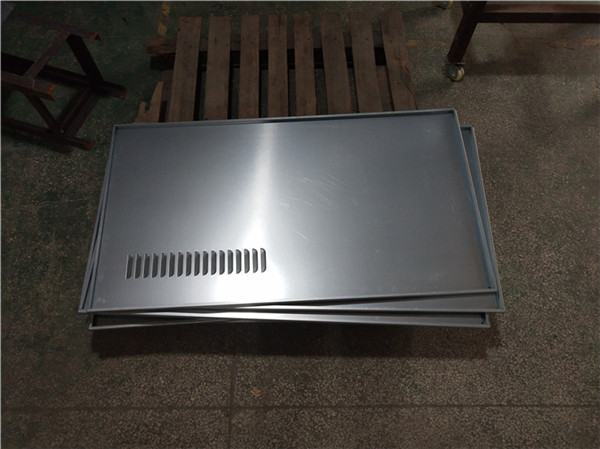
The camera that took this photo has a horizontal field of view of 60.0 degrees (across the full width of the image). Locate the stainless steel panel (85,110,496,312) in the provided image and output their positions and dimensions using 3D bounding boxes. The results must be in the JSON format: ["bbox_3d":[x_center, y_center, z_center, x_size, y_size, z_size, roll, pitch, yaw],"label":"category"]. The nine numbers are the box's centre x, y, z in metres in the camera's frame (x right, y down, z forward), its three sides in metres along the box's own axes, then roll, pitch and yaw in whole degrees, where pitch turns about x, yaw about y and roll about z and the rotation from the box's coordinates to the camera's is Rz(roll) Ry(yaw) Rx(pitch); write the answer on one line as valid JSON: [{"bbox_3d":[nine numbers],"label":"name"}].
[{"bbox_3d":[-0.042,-0.079,1.894,1.351,0.032,0.763,-3,63,0],"label":"stainless steel panel"}]

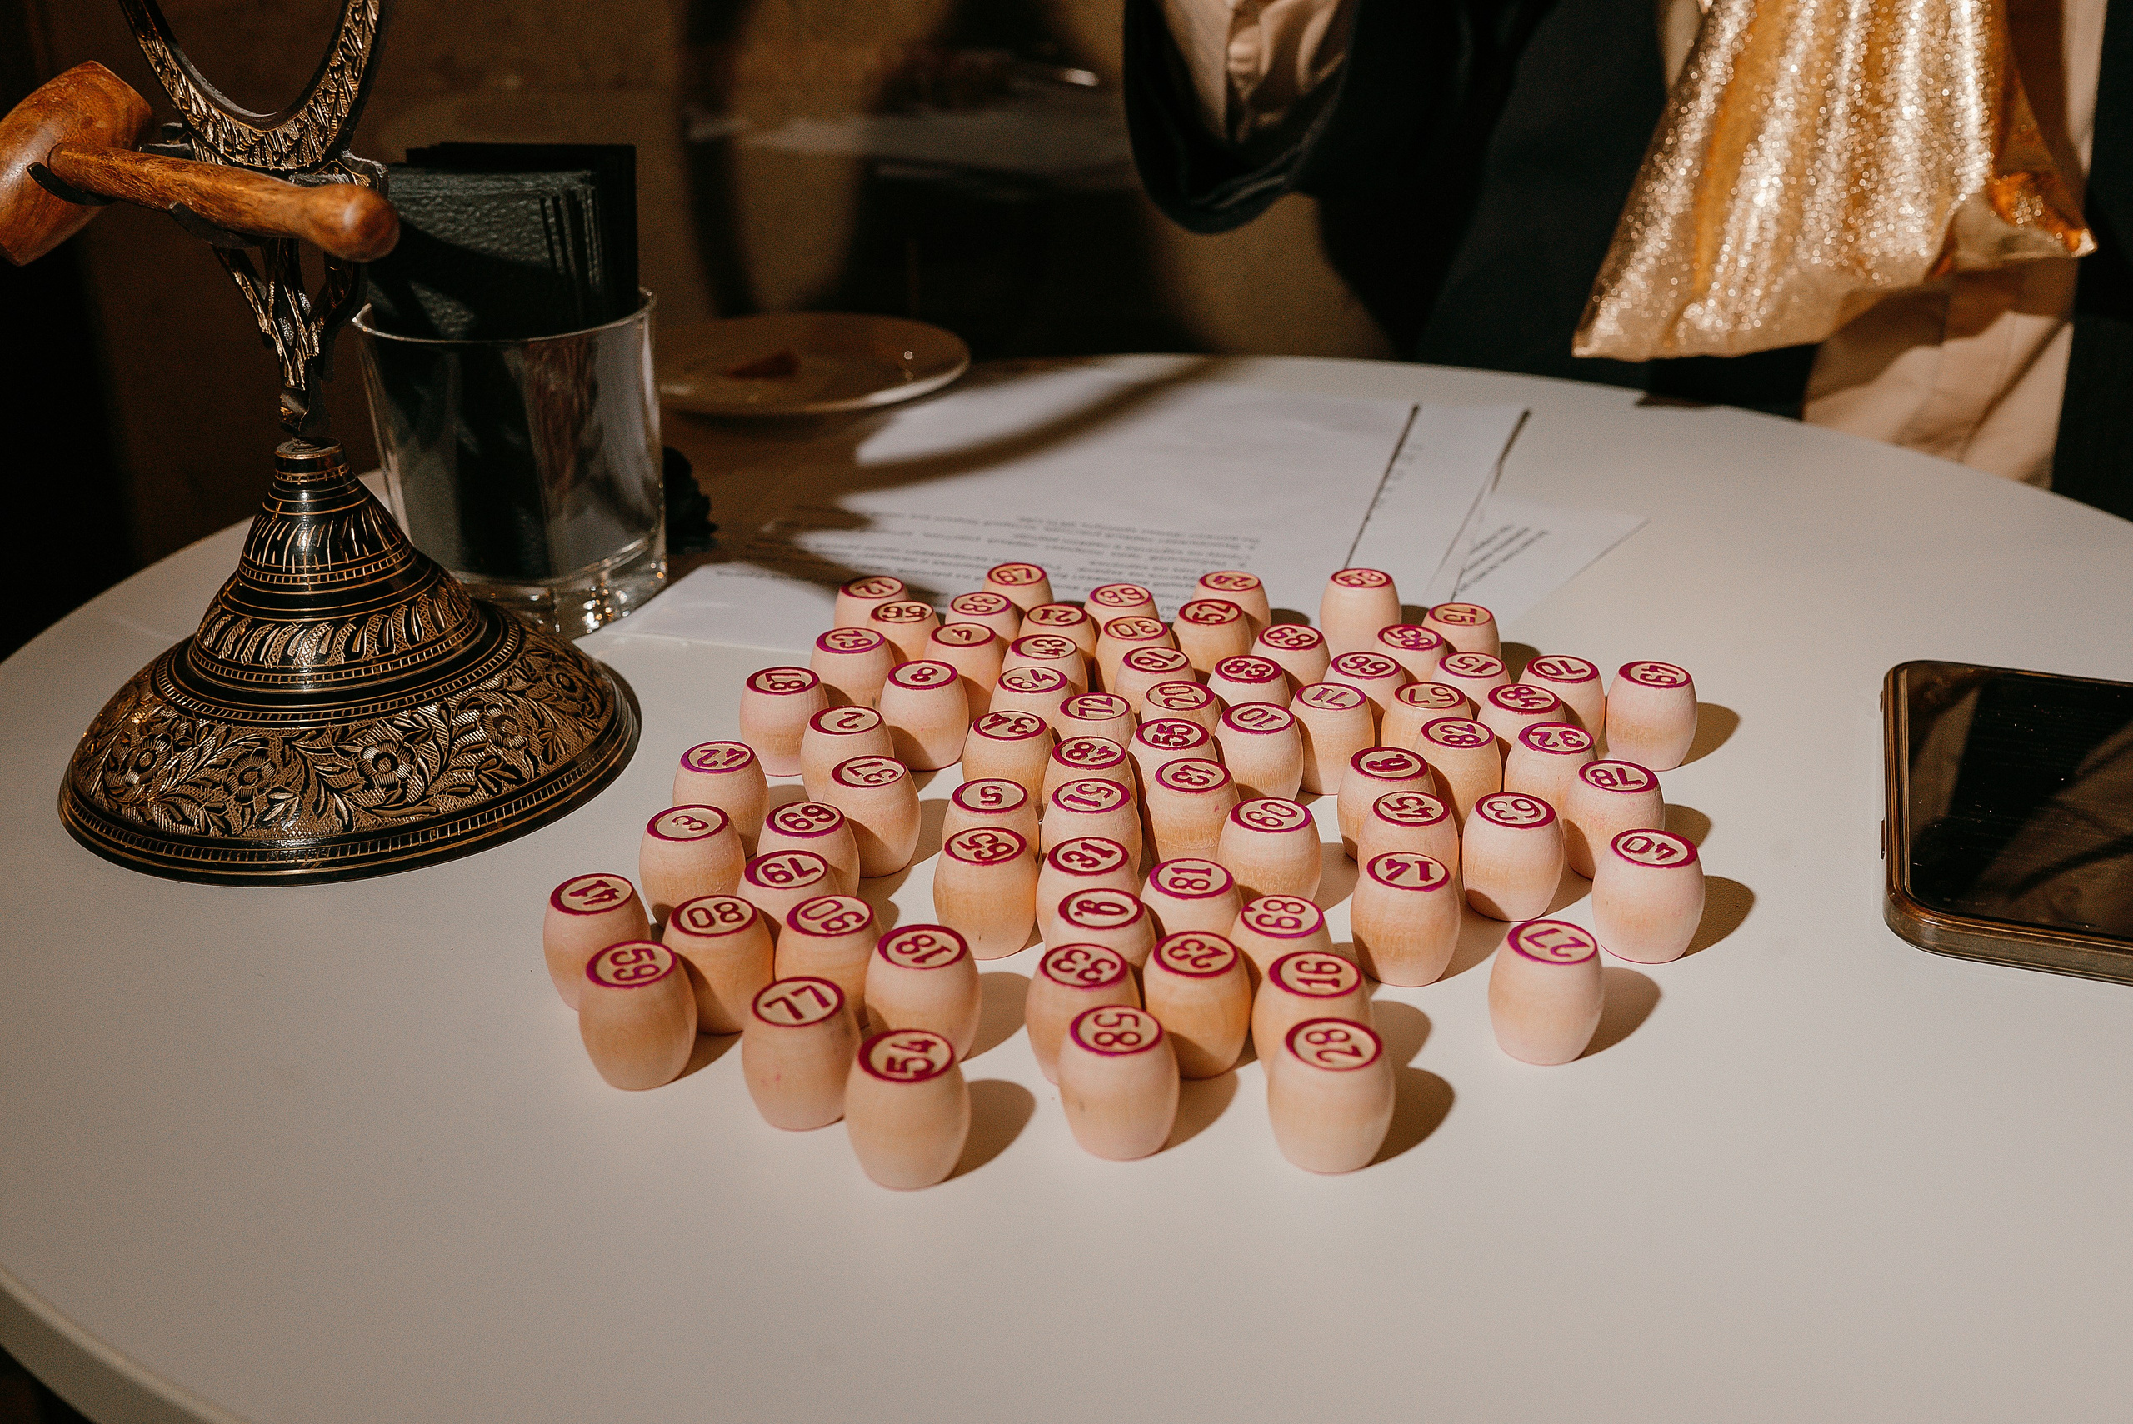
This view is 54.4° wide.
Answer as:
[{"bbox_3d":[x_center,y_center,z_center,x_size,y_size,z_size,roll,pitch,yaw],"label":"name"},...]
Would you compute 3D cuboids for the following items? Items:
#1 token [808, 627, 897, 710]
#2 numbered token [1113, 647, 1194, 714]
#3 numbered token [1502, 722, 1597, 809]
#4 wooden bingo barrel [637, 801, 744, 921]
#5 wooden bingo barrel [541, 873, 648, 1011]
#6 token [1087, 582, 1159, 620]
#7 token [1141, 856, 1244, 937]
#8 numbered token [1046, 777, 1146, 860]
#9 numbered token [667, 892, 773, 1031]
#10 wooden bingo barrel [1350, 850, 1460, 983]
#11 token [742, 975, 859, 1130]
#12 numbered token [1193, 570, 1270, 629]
[{"bbox_3d":[-0.058,-0.008,0.563,0.023,0.024,0.023,-1,24,0],"label":"token"},{"bbox_3d":[0.025,-0.003,0.560,0.023,0.024,0.023,-1,24,1],"label":"numbered token"},{"bbox_3d":[0.120,0.017,0.514,0.023,0.024,0.023,6,25,13],"label":"numbered token"},{"bbox_3d":[-0.085,0.036,0.472,0.024,0.024,0.024,-1,24,0],"label":"wooden bingo barrel"},{"bbox_3d":[-0.101,0.050,0.450,0.023,0.024,0.023,-1,24,1],"label":"wooden bingo barrel"},{"bbox_3d":[0.016,-0.023,0.595,0.023,0.024,0.023,-1,25,0],"label":"token"},{"bbox_3d":[0.027,0.047,0.450,0.023,0.024,0.023,1,24,4],"label":"token"},{"bbox_3d":[0.006,0.030,0.483,0.023,0.024,0.023,-1,24,0],"label":"numbered token"},{"bbox_3d":[-0.072,0.053,0.433,0.023,0.024,0.023,-1,25,0],"label":"numbered token"},{"bbox_3d":[0.073,0.045,0.449,0.023,0.024,0.023,-1,24,0],"label":"wooden bingo barrel"},{"bbox_3d":[-0.051,0.067,0.406,0.023,0.024,0.023,-4,25,-8],"label":"token"},{"bbox_3d":[0.048,-0.027,0.613,0.023,0.024,0.023,2,24,4],"label":"numbered token"}]

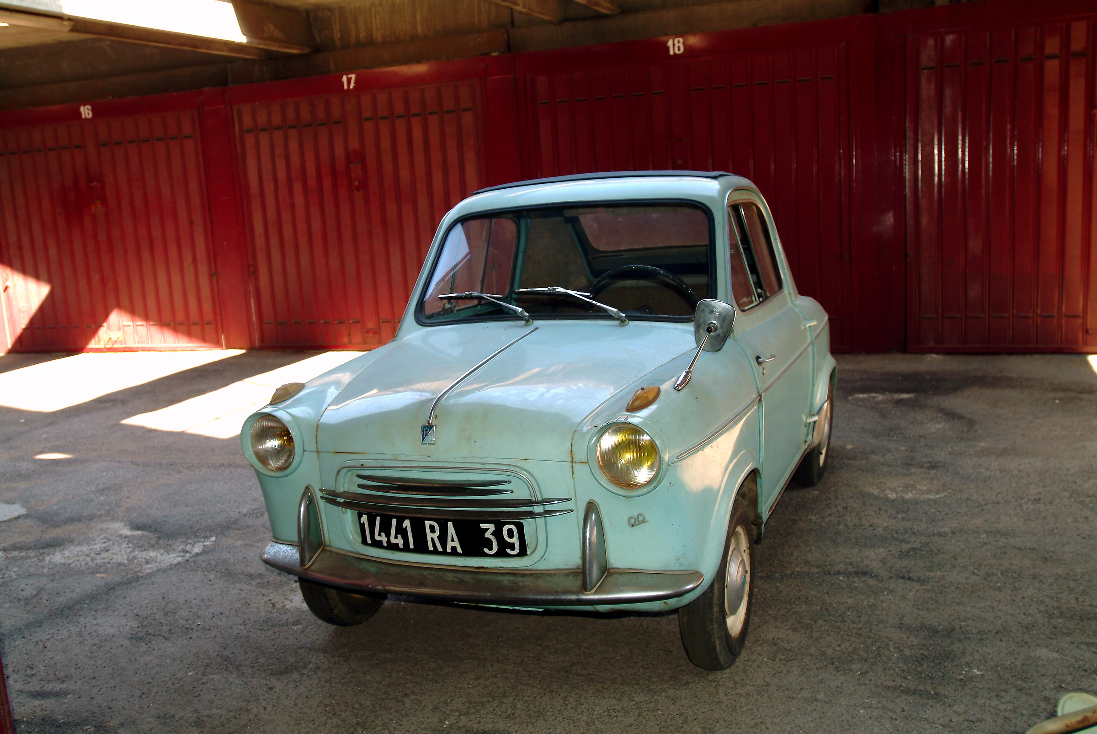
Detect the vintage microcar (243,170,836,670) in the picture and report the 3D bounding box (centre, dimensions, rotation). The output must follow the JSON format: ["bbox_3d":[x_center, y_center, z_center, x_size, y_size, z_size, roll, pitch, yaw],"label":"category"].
[{"bbox_3d":[0.245,-0.023,3.304,1.270,1.250,2.830,1,10,24],"label":"vintage microcar"}]

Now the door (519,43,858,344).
[{"bbox_3d":[1.024,-1.221,7.173,2.460,2.220,0.080,0,10,21],"label":"door"}]

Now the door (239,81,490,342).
[{"bbox_3d":[-1.642,-1.244,8.200,2.460,2.220,0.080,0,10,21],"label":"door"}]

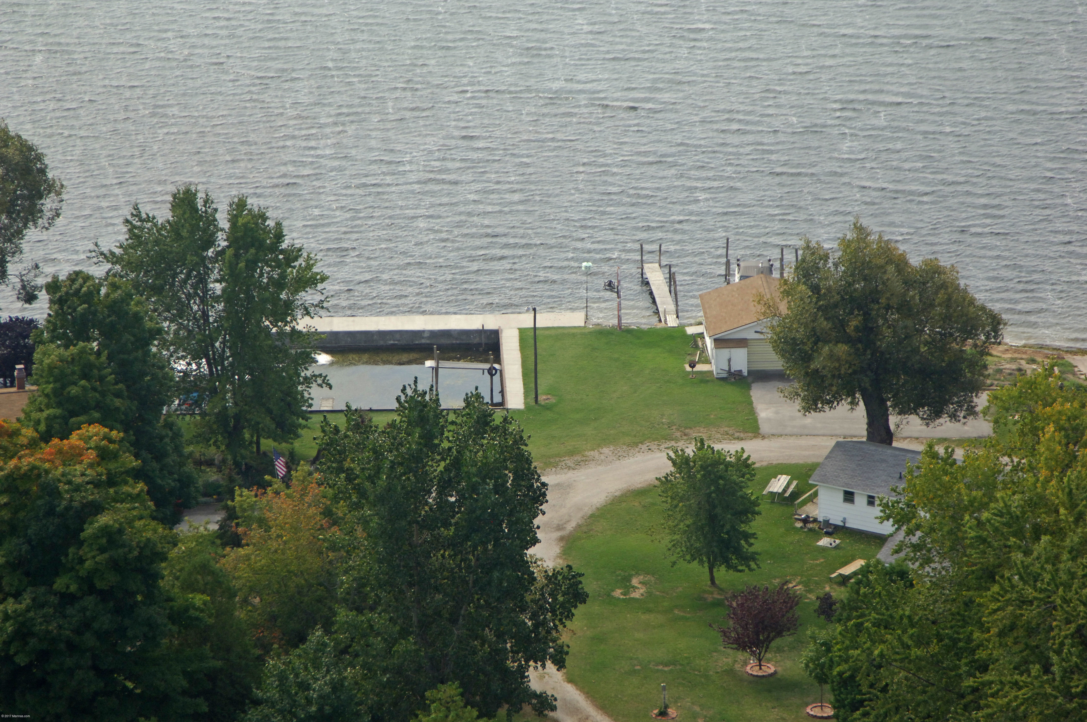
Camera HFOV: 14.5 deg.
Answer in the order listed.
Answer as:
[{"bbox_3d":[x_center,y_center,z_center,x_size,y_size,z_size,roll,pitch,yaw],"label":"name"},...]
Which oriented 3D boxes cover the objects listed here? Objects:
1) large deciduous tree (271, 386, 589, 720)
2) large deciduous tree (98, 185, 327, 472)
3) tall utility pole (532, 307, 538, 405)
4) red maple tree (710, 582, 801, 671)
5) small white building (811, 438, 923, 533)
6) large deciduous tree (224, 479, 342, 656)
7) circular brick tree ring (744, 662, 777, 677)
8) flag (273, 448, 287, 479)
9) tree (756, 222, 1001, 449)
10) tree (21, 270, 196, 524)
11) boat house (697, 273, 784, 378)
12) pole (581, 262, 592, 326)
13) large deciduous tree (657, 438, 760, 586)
[{"bbox_3d":[-5.898,10.061,218.849,16.175,18.645,14.881,0,19,0],"label":"large deciduous tree"},{"bbox_3d":[-20.019,-2.083,255.277,13.977,17.488,12.580,0,19,0],"label":"large deciduous tree"},{"bbox_3d":[-0.479,-0.306,267.069,0.280,6.339,0.280,0,19,0],"label":"tall utility pole"},{"bbox_3d":[11.265,14.126,225.904,4.600,4.750,4.400,0,21,0],"label":"red maple tree"},{"bbox_3d":[20.766,7.207,245.383,8.800,3.850,7.100,11,24,27],"label":"small white building"},{"bbox_3d":[-13.979,11.292,225.971,6.500,10.000,6.300,0,21,0],"label":"large deciduous tree"},{"bbox_3d":[11.518,16.290,226.669,1.620,0.170,1.620,0,21,0],"label":"circular brick tree ring"},{"bbox_3d":[-14.899,5.763,241.793,0.850,1.850,0.300,0,21,0],"label":"flag"},{"bbox_3d":[20.278,-1.384,253.426,14.500,14.200,13.500,0,21,0],"label":"tree"},{"bbox_3d":[-25.317,1.960,247.326,10.157,15.112,9.852,0,19,0],"label":"tree"},{"bbox_3d":[14.656,-2.354,276.850,8.476,3.739,9.389,-1,19,-2],"label":"boat house"},{"bbox_3d":[2.890,-4.473,282.222,0.673,4.187,0.673,0,19,0],"label":"pole"},{"bbox_3d":[9.139,8.409,235.391,5.600,8.700,5.400,0,21,0],"label":"large deciduous tree"}]

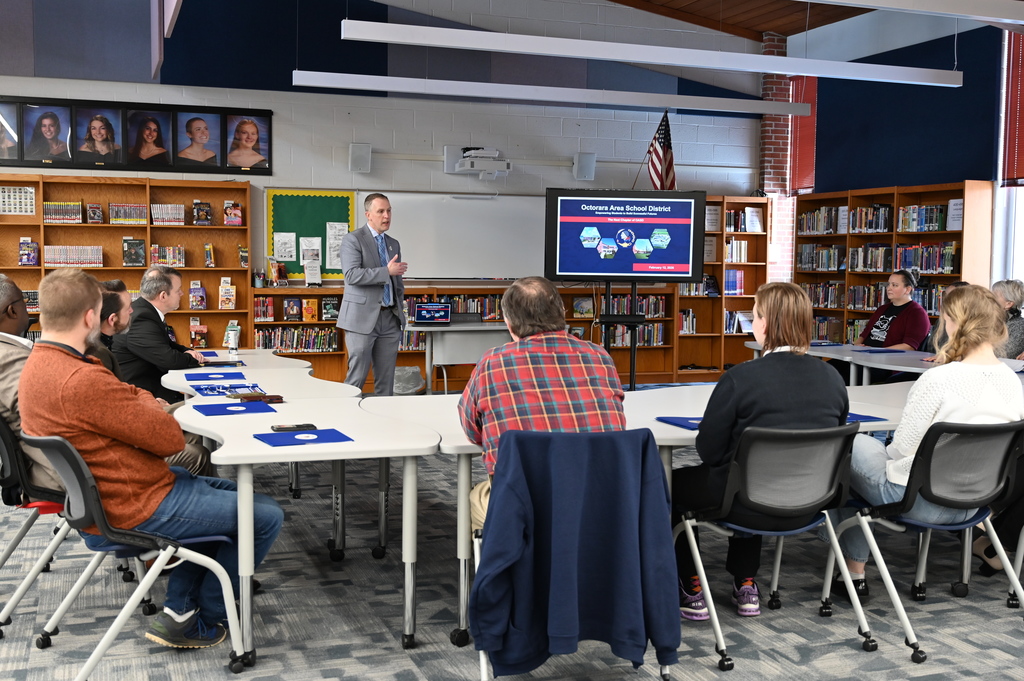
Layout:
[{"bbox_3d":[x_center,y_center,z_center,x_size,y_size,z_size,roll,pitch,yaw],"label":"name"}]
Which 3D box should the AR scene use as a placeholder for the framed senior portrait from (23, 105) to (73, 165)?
[{"bbox_3d":[-4.280,-1.907,9.951,0.425,0.535,0.040,-1,5,-19],"label":"framed senior portrait"}]

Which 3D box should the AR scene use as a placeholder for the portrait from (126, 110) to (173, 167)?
[{"bbox_3d":[-3.437,-1.915,10.239,0.425,0.535,0.040,-1,5,-19],"label":"portrait"}]

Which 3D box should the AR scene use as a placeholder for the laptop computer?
[{"bbox_3d":[-0.710,-0.228,9.650,0.335,0.205,0.270,1,4,0],"label":"laptop computer"}]

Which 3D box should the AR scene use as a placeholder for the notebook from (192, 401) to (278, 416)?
[{"bbox_3d":[-1.157,0.290,4.528,0.300,0.012,0.250,-2,5,-26],"label":"notebook"}]

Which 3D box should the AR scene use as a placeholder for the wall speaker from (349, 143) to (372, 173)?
[{"bbox_3d":[-1.495,-1.800,10.680,0.210,0.275,0.180,-1,17,-19],"label":"wall speaker"}]

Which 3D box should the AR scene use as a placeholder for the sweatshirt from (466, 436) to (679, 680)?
[{"bbox_3d":[0.206,0.655,3.463,0.690,0.750,0.250,-2,5,-29],"label":"sweatshirt"}]

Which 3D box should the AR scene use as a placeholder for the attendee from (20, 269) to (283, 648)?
[{"bbox_3d":[-1.204,0.419,3.714,0.870,1.325,0.540,-2,5,-29],"label":"attendee"}]

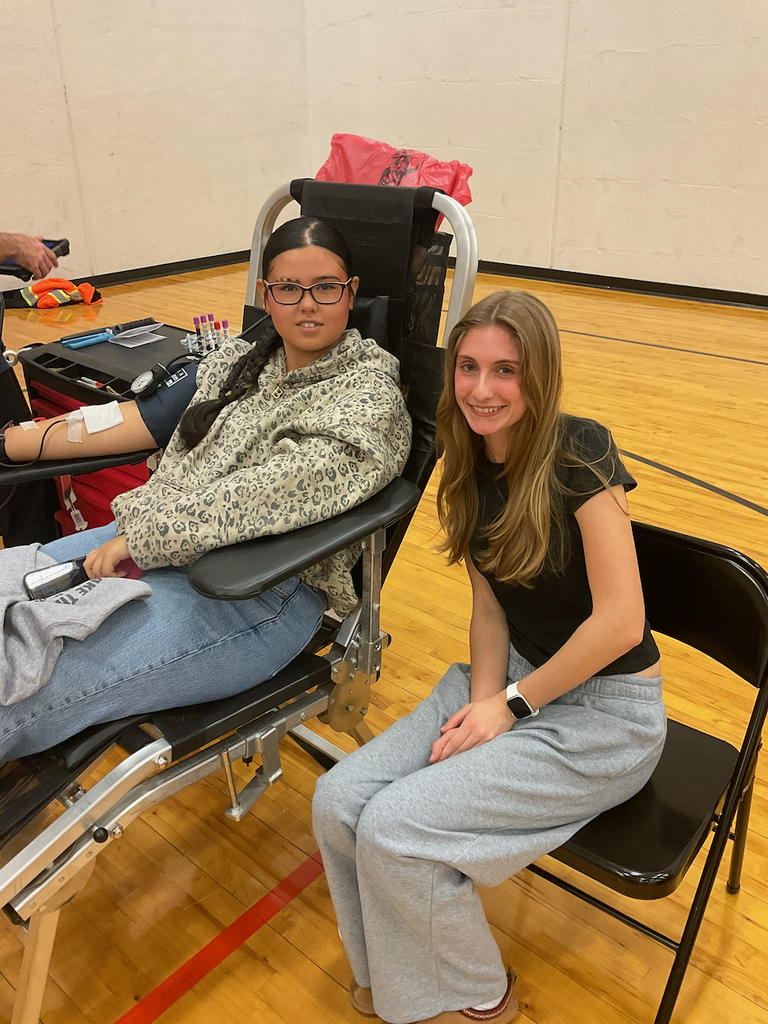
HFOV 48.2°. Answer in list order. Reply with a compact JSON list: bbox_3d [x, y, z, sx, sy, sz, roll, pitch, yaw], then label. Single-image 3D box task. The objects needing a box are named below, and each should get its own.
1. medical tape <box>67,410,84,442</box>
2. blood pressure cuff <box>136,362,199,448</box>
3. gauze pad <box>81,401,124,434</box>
[{"bbox_3d":[-0.544,-0.154,1.515,0.026,0.020,0.066,0,64,-15],"label":"medical tape"},{"bbox_3d":[-0.381,-0.197,1.590,0.108,0.108,0.140,23,56,40],"label":"blood pressure cuff"},{"bbox_3d":[-0.475,-0.159,1.447,0.065,0.010,0.054,-15,60,-13],"label":"gauze pad"}]

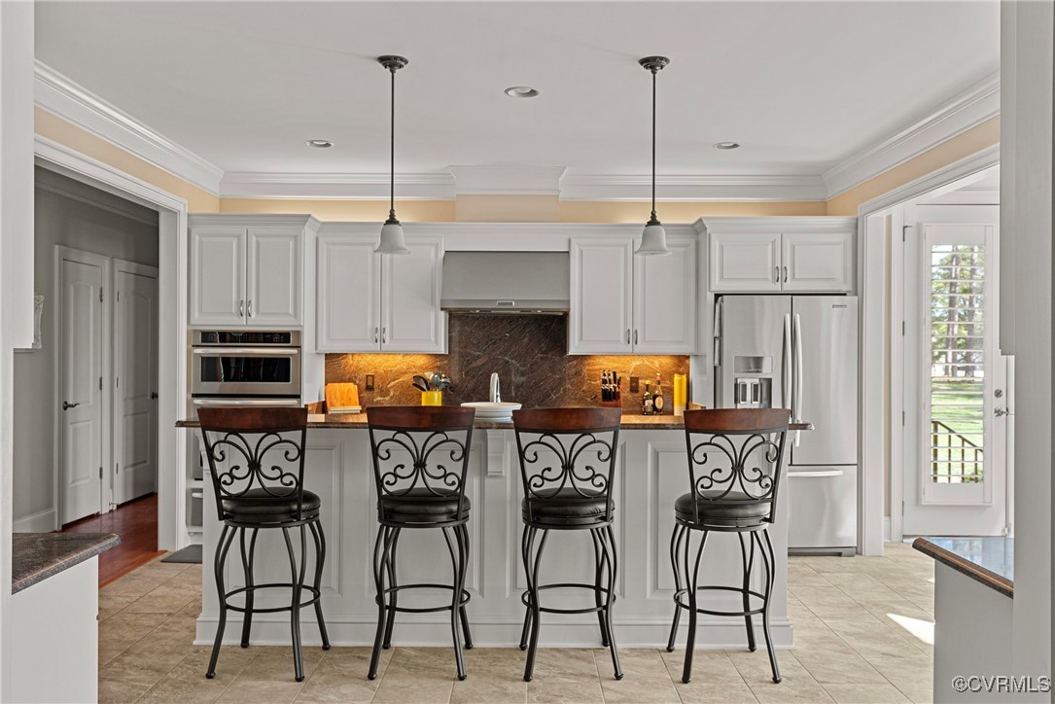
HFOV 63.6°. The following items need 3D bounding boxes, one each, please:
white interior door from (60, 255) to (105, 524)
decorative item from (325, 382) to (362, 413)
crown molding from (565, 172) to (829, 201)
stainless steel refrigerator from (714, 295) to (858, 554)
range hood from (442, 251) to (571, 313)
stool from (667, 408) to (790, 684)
[{"bbox_3d":[-3.575,0.317,6.800,0.045,2.030,0.610,0,0,0],"label":"white interior door"},{"bbox_3d":[-1.366,0.347,6.318,0.265,0.220,0.150,0,0,-20],"label":"decorative item"},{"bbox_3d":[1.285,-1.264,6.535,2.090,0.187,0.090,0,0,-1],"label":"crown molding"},{"bbox_3d":[1.772,0.496,6.130,0.910,1.755,0.860,0,0,-1],"label":"stainless steel refrigerator"},{"bbox_3d":[-0.157,-0.512,6.260,0.914,0.445,0.480,0,0,0],"label":"range hood"},{"bbox_3d":[0.859,0.807,3.712,0.445,1.150,0.510,0,0,0],"label":"stool"}]

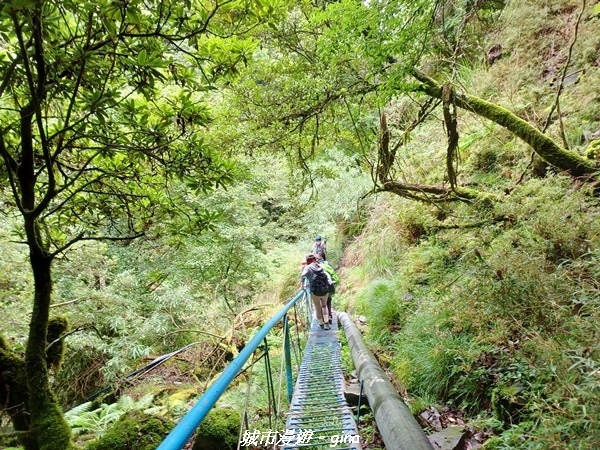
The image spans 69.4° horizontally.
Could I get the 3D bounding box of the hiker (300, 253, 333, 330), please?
[{"bbox_3d":[0.337,1.320,8.600,0.620,1.520,0.580,0,5,-5],"label":"hiker"}]

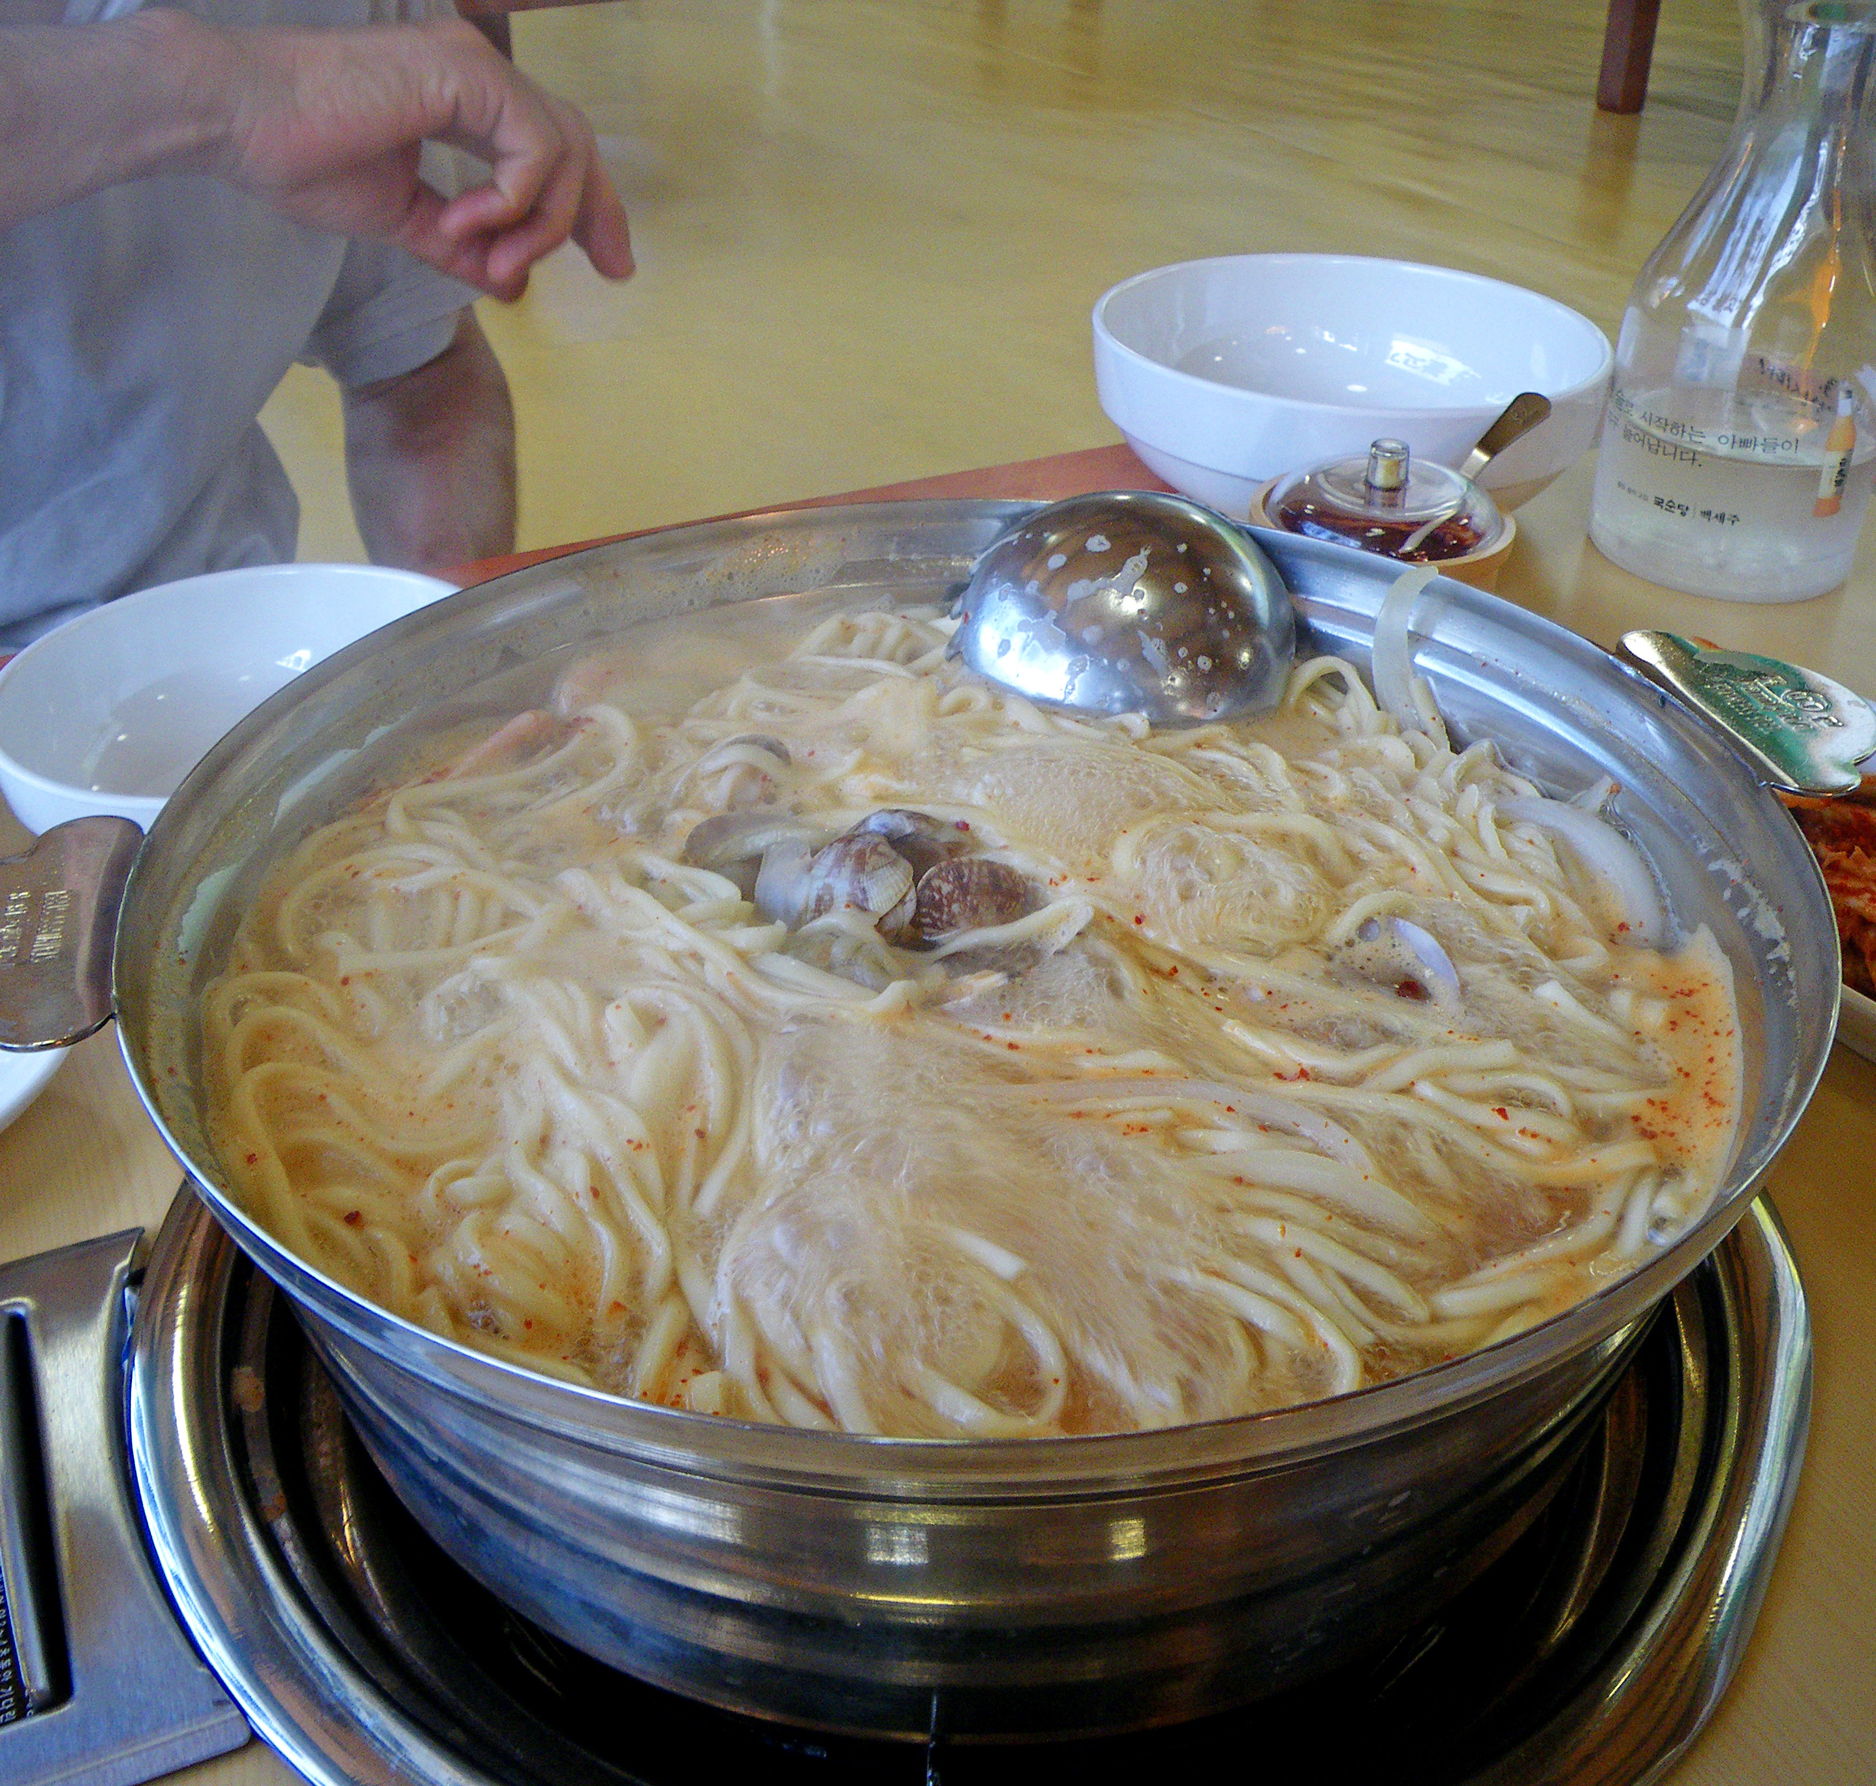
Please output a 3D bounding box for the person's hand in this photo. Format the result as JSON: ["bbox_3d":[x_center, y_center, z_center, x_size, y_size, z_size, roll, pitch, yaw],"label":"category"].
[{"bbox_3d":[-0.183,-0.259,0.680,0.150,0.098,0.088,0,33,0],"label":"person's hand"}]

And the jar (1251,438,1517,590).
[{"bbox_3d":[0.143,-0.109,0.625,0.086,0.081,0.086,0,33,0],"label":"jar"}]

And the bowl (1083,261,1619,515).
[{"bbox_3d":[0.151,-0.178,0.734,0.190,0.076,0.190,0,33,0],"label":"bowl"}]

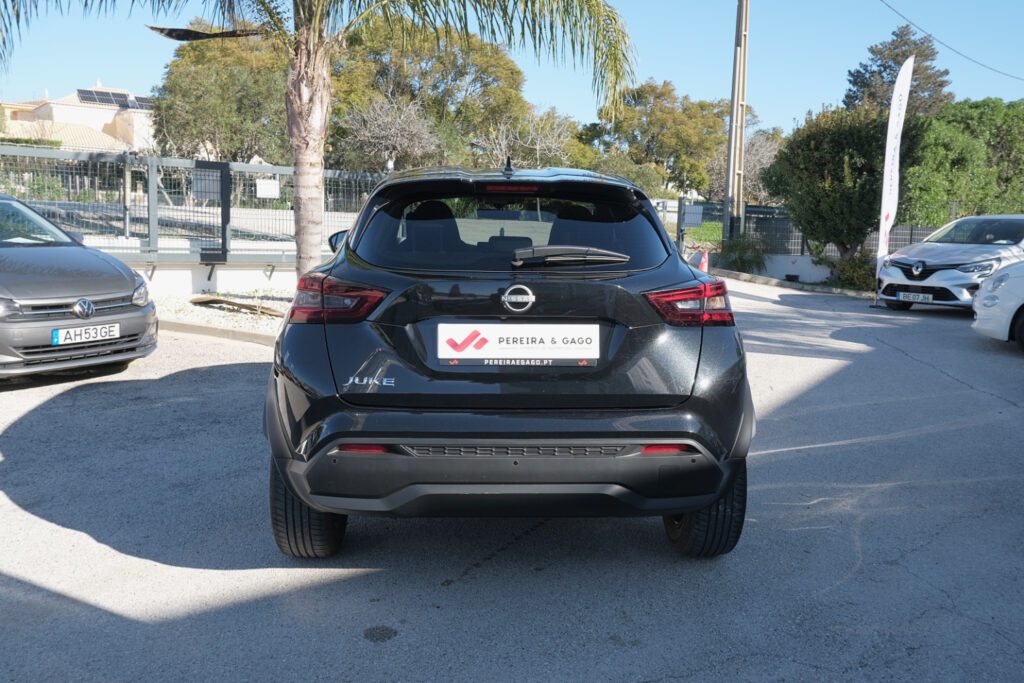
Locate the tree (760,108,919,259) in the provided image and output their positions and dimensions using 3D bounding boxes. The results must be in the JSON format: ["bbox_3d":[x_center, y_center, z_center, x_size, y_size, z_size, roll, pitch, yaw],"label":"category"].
[{"bbox_3d":[5.773,-2.555,15.403,2.850,3.014,2.750,1,8,0],"label":"tree"}]

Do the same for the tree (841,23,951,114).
[{"bbox_3d":[18.349,-10.012,42.721,5.600,10.276,5.500,1,8,0],"label":"tree"}]

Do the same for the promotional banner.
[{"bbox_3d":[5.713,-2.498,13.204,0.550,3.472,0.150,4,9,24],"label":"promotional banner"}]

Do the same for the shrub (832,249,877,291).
[{"bbox_3d":[5.765,-1.207,14.800,0.820,0.703,0.780,1,8,0],"label":"shrub"}]

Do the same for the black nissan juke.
[{"bbox_3d":[-0.058,-0.161,4.762,1.800,1.590,4.210,0,8,-2],"label":"black nissan juke"}]

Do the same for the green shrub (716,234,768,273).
[{"bbox_3d":[4.235,-1.615,16.200,0.970,0.768,0.950,1,8,0],"label":"green shrub"}]

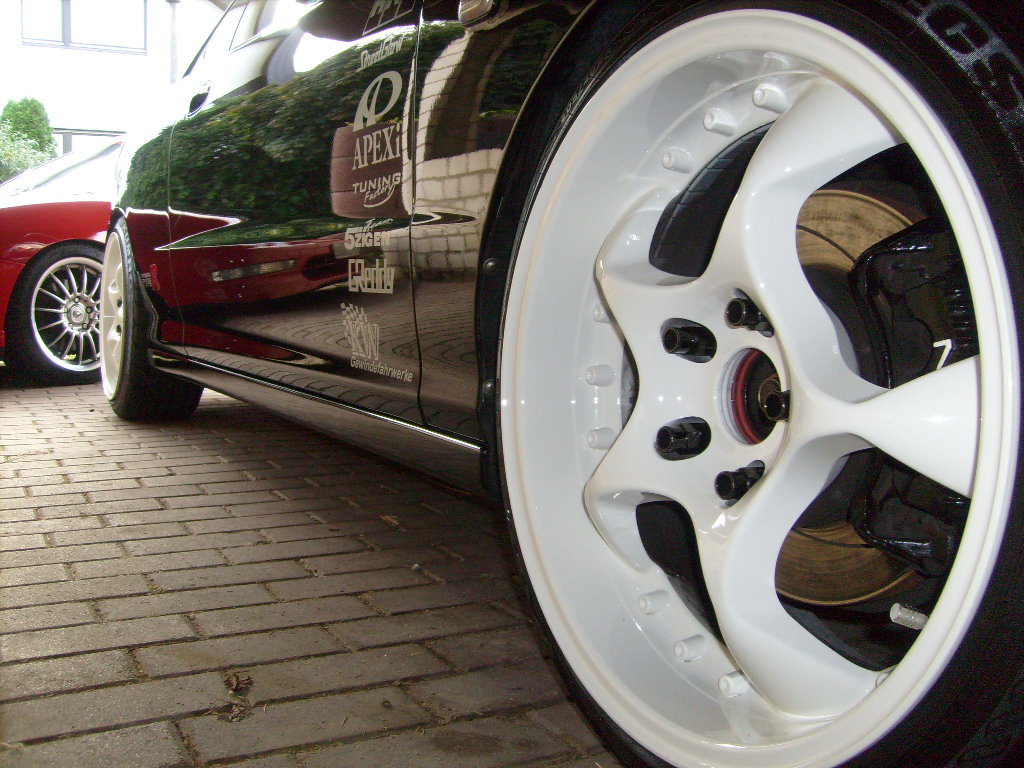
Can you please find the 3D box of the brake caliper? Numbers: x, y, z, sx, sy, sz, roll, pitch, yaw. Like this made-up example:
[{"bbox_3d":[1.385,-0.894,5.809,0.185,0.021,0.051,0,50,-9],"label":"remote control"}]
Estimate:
[{"bbox_3d":[0.273,0.006,0.615,0.115,0.207,0.107,0,0,-29],"label":"brake caliper"}]

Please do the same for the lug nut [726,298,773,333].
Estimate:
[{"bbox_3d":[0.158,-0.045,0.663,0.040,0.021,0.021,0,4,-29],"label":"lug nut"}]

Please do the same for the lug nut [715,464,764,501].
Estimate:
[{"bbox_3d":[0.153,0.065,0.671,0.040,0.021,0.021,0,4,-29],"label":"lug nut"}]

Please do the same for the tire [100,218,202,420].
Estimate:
[{"bbox_3d":[-1.023,-0.187,2.948,0.215,0.585,0.585,0,5,-29],"label":"tire"}]

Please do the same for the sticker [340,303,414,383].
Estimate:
[{"bbox_3d":[-0.160,-0.051,1.206,0.002,0.084,0.213,-7,8,-28],"label":"sticker"}]

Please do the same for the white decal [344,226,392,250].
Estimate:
[{"bbox_3d":[-0.168,-0.170,1.199,0.002,0.025,0.147,-3,6,-28],"label":"white decal"}]

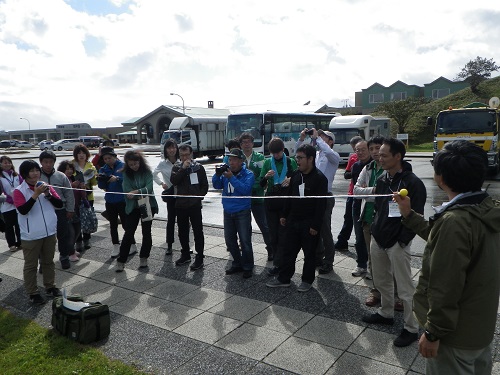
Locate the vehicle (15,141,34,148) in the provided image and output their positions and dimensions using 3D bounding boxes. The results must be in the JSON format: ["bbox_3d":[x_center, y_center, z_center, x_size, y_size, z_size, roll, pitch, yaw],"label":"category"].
[{"bbox_3d":[-48.853,-9.292,88.000,1.700,1.480,4.300,1,8,23],"label":"vehicle"}]

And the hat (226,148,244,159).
[{"bbox_3d":[-0.183,-0.433,5.200,0.260,0.130,0.180,-6,8,-34],"label":"hat"}]

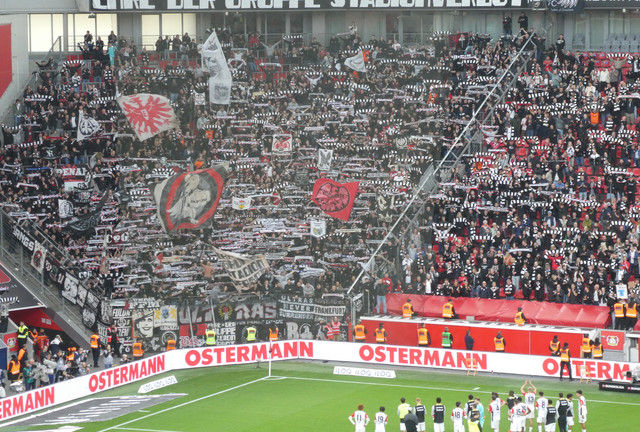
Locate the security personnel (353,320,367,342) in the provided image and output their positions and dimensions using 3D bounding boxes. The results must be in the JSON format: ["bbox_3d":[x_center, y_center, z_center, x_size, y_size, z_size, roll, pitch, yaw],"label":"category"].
[{"bbox_3d":[1.979,5.963,121.476,0.600,1.800,0.380,1,6,16],"label":"security personnel"}]

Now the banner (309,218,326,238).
[{"bbox_3d":[-0.126,0.632,126.115,0.850,1.000,0.100,-1,6,0],"label":"banner"}]

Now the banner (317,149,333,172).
[{"bbox_3d":[0.270,-3.035,134.800,0.780,1.130,0.060,-1,6,-7],"label":"banner"}]

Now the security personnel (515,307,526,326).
[{"bbox_3d":[9.491,4.812,117.201,0.580,1.050,0.650,2,6,26],"label":"security personnel"}]

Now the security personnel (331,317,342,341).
[{"bbox_3d":[0.809,5.863,122.601,0.580,1.800,0.360,-1,6,0],"label":"security personnel"}]

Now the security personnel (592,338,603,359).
[{"bbox_3d":[12.790,6.513,114.839,0.560,1.800,0.380,1,6,14],"label":"security personnel"}]

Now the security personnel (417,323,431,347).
[{"bbox_3d":[5.036,6.071,120.696,0.600,1.800,0.400,2,6,23],"label":"security personnel"}]

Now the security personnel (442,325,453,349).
[{"bbox_3d":[6.006,6.143,117.538,0.560,1.800,0.400,2,6,26],"label":"security personnel"}]

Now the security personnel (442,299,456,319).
[{"bbox_3d":[6.374,4.591,122.560,0.550,1.000,0.620,3,7,33],"label":"security personnel"}]

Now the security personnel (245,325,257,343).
[{"bbox_3d":[-3.320,6.098,121.442,0.580,1.800,0.380,-2,6,-10],"label":"security personnel"}]

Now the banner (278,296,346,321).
[{"bbox_3d":[-0.362,4.608,125.022,3.650,1.100,0.080,2,6,27],"label":"banner"}]

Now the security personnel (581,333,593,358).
[{"bbox_3d":[12.246,6.338,114.725,0.560,1.800,0.400,2,6,26],"label":"security personnel"}]

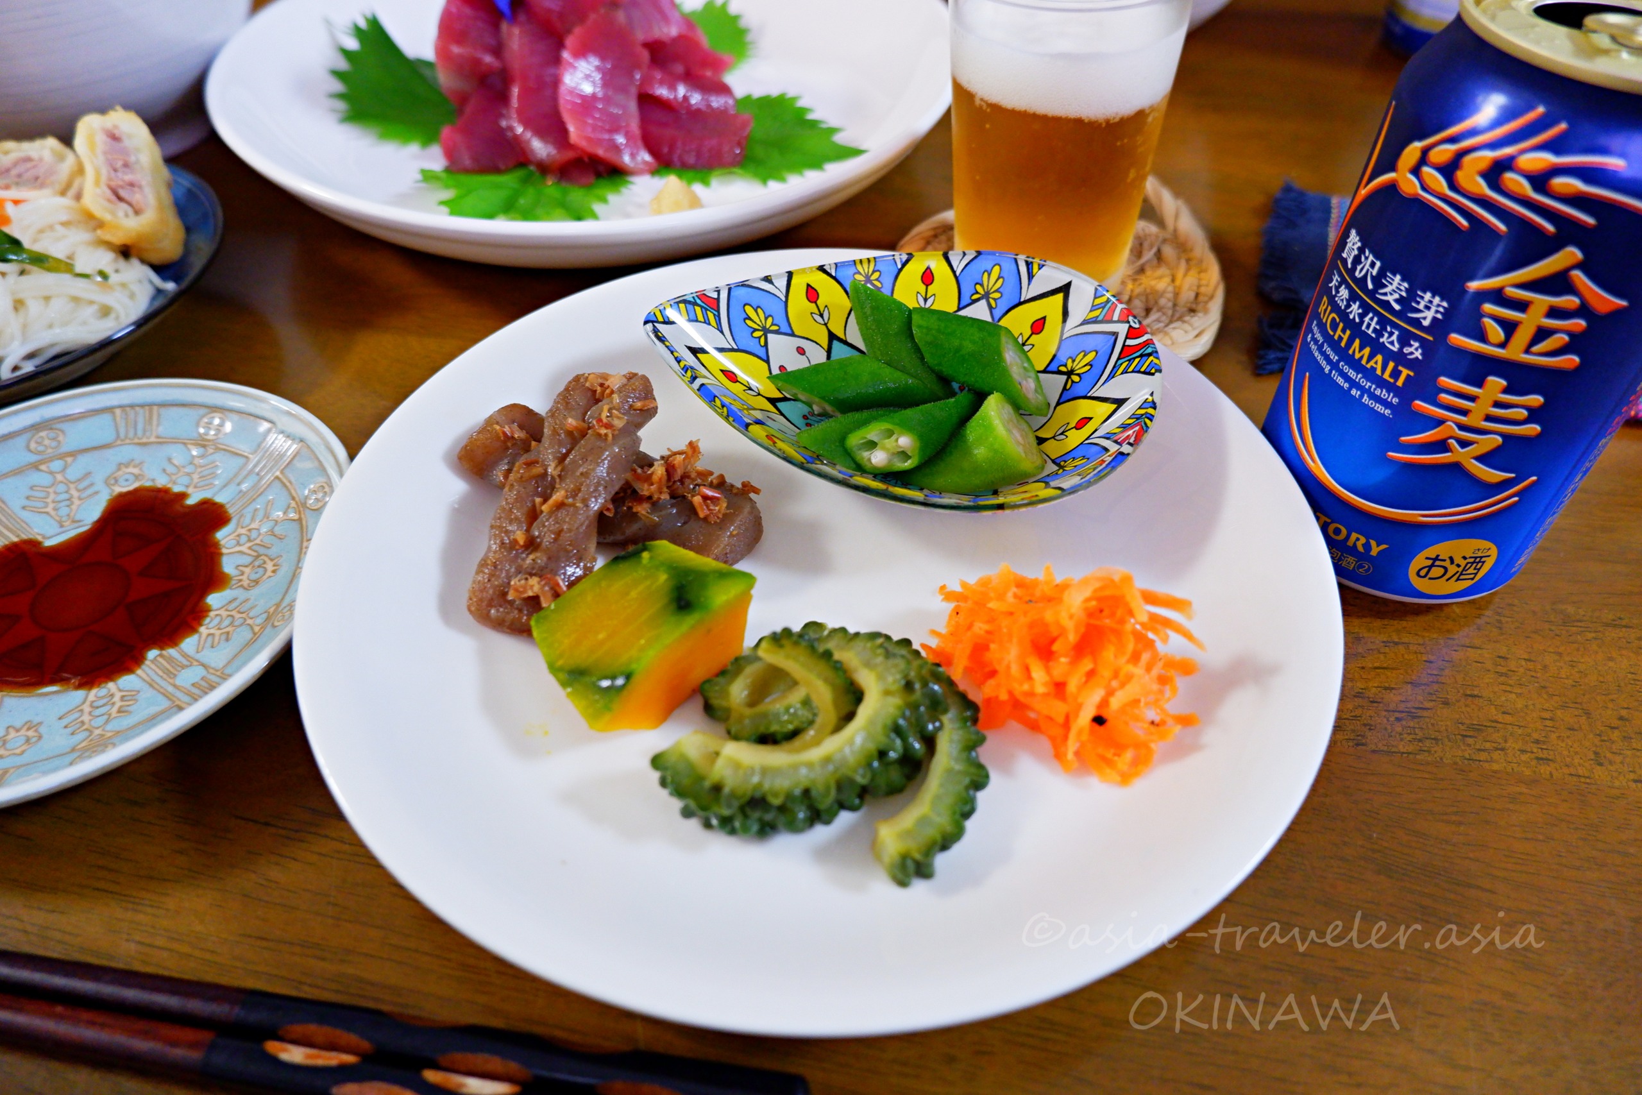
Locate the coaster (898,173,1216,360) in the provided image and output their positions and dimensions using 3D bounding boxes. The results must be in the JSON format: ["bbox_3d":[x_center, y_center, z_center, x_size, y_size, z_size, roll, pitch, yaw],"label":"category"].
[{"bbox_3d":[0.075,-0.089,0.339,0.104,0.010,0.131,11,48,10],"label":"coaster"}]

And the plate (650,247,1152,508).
[{"bbox_3d":[0.018,-0.037,0.267,0.129,0.029,0.100,6,47,6],"label":"plate"}]

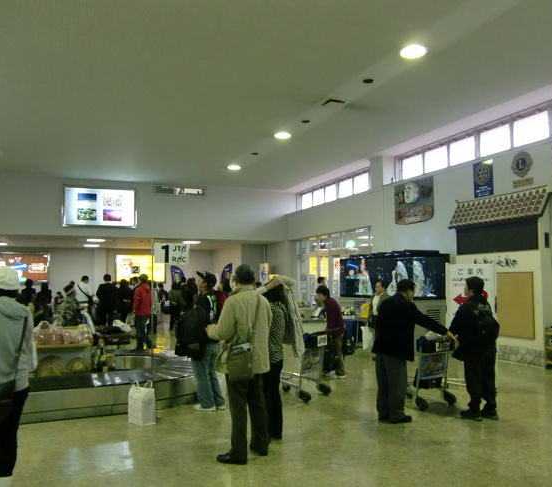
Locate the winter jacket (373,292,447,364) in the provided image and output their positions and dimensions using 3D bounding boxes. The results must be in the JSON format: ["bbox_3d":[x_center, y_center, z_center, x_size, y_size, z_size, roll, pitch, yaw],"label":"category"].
[{"bbox_3d":[1.562,0.983,6.150,0.720,0.800,0.520,2,-4,-25],"label":"winter jacket"}]

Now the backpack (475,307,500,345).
[{"bbox_3d":[2.469,0.971,6.150,0.290,0.460,0.190,3,-5,-40],"label":"backpack"}]

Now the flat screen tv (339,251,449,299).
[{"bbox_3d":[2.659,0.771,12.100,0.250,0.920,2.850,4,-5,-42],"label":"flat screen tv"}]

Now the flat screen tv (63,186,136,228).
[{"bbox_3d":[-6.212,-1.271,18.550,2.450,1.400,0.150,2,-4,-22],"label":"flat screen tv"}]

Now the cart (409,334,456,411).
[{"bbox_3d":[1.873,1.636,6.938,0.600,0.950,0.860,3,-5,-34],"label":"cart"}]

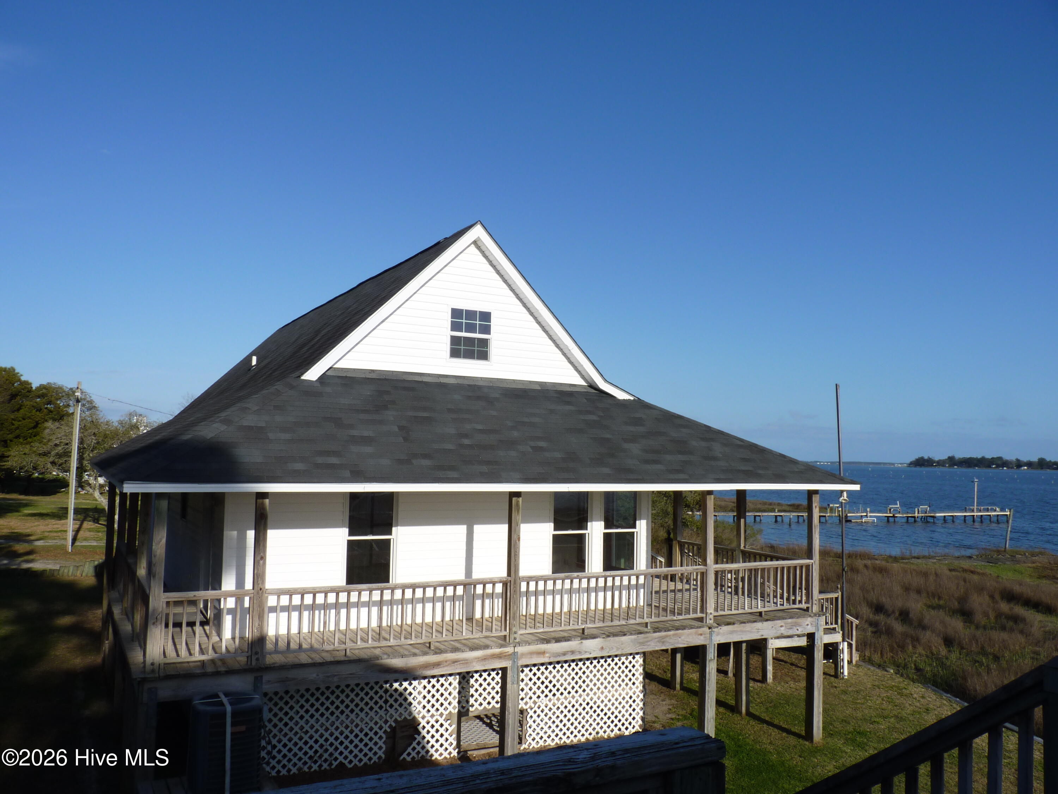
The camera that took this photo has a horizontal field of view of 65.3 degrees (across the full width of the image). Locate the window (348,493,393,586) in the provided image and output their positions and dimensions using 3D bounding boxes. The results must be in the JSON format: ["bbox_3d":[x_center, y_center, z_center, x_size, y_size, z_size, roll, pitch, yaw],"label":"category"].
[{"bbox_3d":[-2.391,2.131,12.466,0.780,1.660,0.100,4,-5,-29],"label":"window"}]

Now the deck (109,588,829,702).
[{"bbox_3d":[-1.322,3.823,14.918,11.000,0.300,7.250,4,-5,-29],"label":"deck"}]

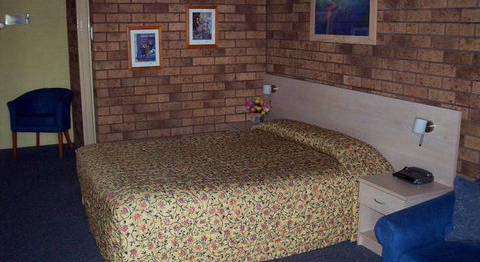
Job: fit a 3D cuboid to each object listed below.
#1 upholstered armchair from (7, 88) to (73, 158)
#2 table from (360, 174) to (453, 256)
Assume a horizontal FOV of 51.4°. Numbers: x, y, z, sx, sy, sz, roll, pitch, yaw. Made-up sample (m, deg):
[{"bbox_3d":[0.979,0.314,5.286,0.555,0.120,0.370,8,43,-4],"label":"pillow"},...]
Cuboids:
[{"bbox_3d":[-2.310,-0.110,5.943,0.640,0.770,0.580,0,12,2],"label":"upholstered armchair"},{"bbox_3d":[1.109,0.587,3.417,0.410,0.495,0.450,-6,14,-26],"label":"table"}]

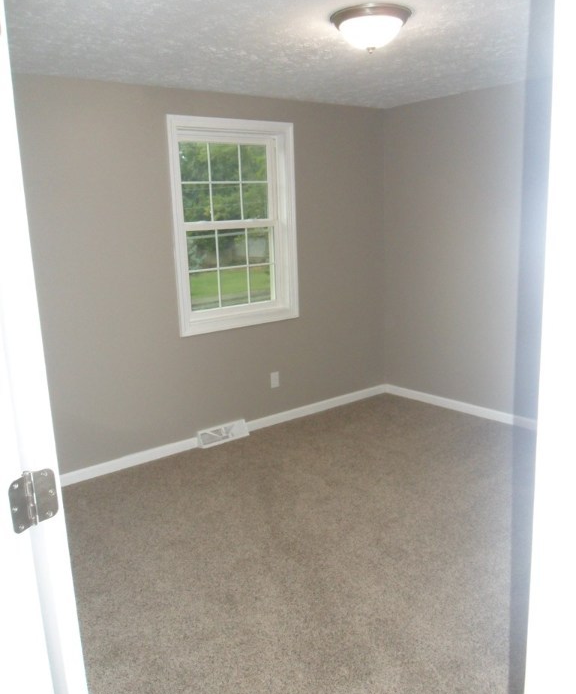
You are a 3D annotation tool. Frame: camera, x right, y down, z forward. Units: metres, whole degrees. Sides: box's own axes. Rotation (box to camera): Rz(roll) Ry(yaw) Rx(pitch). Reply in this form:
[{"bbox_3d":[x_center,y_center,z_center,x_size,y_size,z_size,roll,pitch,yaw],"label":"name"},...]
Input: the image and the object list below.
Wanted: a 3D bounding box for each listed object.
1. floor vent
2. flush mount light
[{"bbox_3d":[-0.446,0.609,4.231,0.378,0.110,0.057,-11,15,-36],"label":"floor vent"},{"bbox_3d":[0.352,-1.320,2.541,0.340,0.143,0.340,-2,12,0],"label":"flush mount light"}]

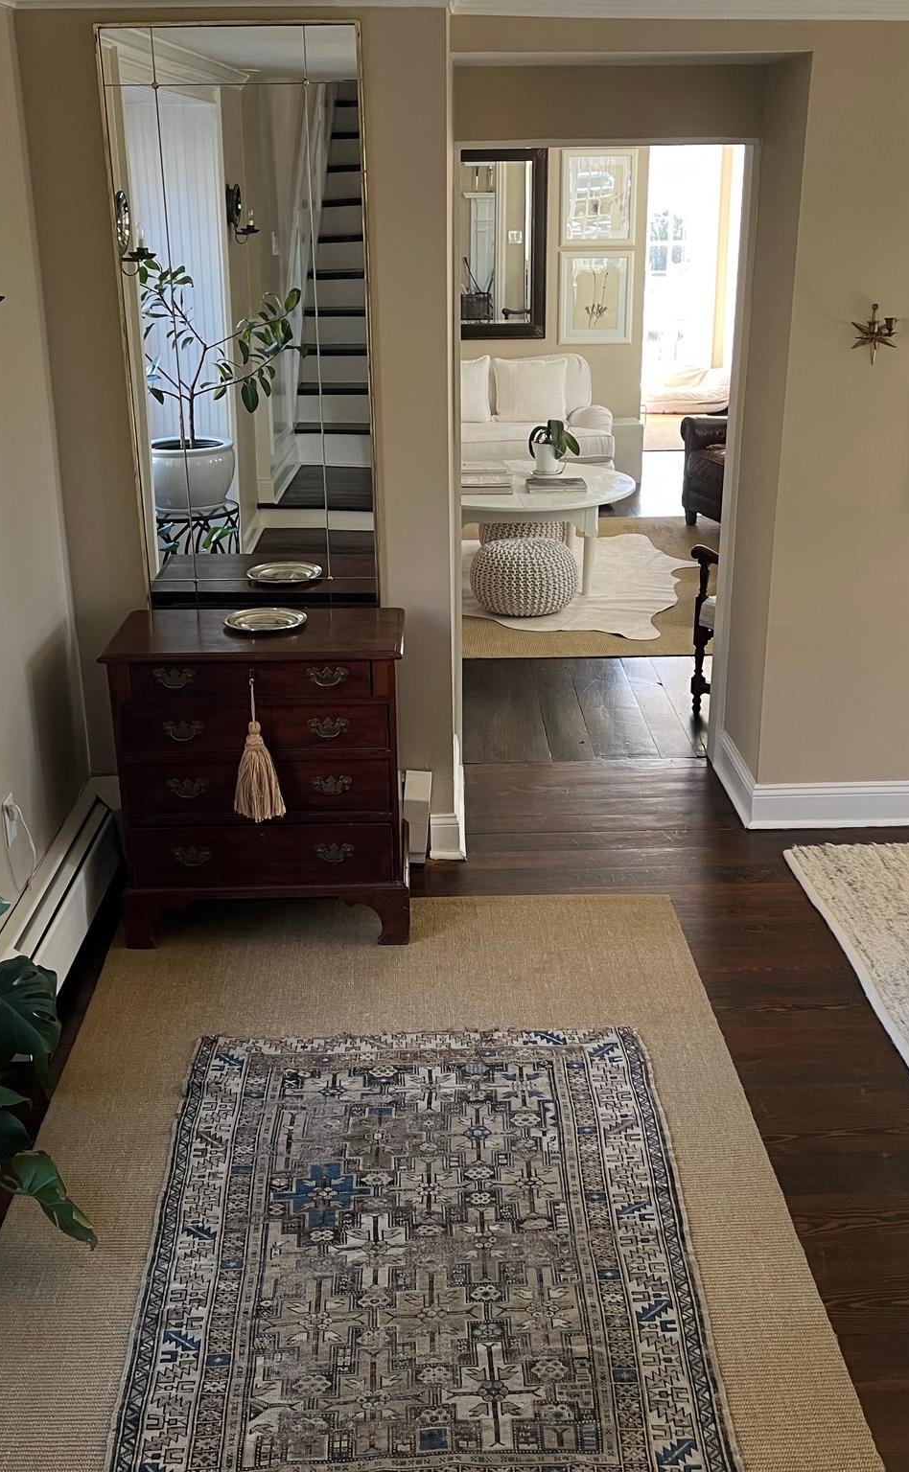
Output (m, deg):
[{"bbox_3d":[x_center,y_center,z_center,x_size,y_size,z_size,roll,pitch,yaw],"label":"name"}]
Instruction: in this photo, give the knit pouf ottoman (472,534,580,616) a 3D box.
[{"bbox_3d":[0.328,-0.735,6.845,0.504,0.350,0.505,-1,21,-2],"label":"knit pouf ottoman"}]

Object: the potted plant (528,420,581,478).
[{"bbox_3d":[0.513,-1.481,7.612,0.270,0.270,0.230,-1,21,-2],"label":"potted plant"}]

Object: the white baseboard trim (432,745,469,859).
[{"bbox_3d":[-0.027,0.181,4.719,0.108,0.155,0.690,-1,21,-2],"label":"white baseboard trim"}]

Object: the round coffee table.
[{"bbox_3d":[0.287,-1.059,7.547,1.270,0.475,1.270,-1,21,-2],"label":"round coffee table"}]

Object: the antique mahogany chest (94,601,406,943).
[{"bbox_3d":[-0.505,0.106,3.978,0.762,0.802,0.450,-1,21,-2],"label":"antique mahogany chest"}]

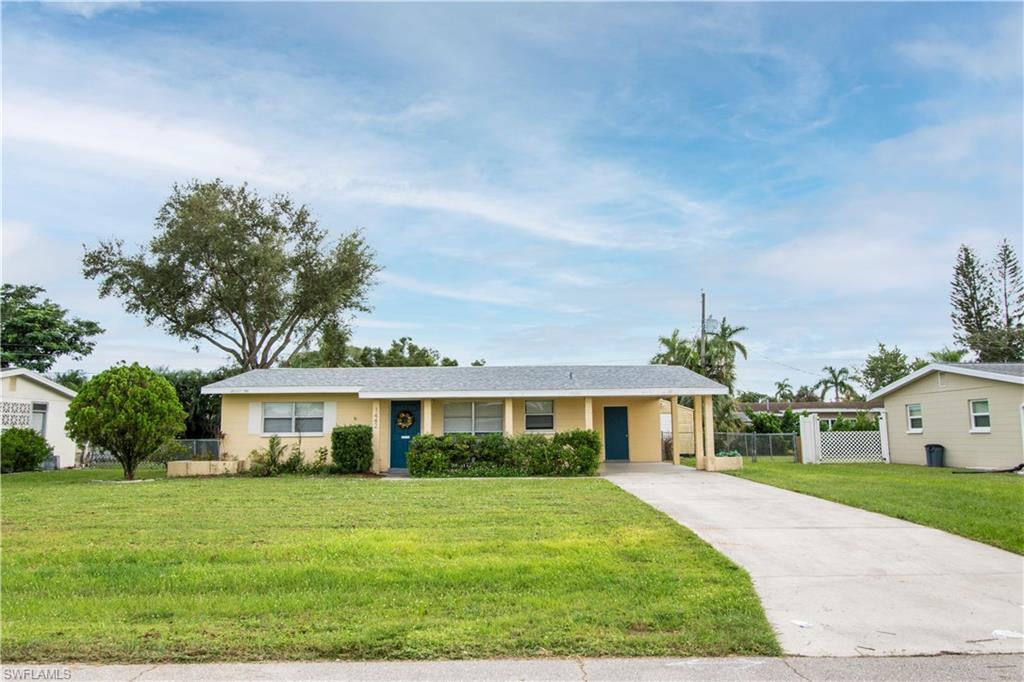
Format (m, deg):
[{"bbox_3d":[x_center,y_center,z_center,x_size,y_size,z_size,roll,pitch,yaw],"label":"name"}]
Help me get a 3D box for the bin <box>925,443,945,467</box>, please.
[{"bbox_3d":[13.753,3.730,22.198,0.570,0.710,0.560,-1,-7,0],"label":"bin"}]

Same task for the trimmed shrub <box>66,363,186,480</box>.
[{"bbox_3d":[-10.901,2.282,19.272,3.000,3.270,3.000,-1,-7,0],"label":"trimmed shrub"}]

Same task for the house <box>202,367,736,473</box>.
[{"bbox_3d":[-1.507,2.617,23.842,15.317,3.511,9.244,-1,-7,0],"label":"house"}]

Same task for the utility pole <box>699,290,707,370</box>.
[{"bbox_3d":[11.229,1.569,39.816,0.320,9.041,0.320,-1,-7,0],"label":"utility pole"}]

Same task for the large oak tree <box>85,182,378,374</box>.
[{"bbox_3d":[-14.360,-1.171,35.287,14.300,13.960,13.800,-1,-7,0],"label":"large oak tree"}]

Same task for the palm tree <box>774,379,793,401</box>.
[{"bbox_3d":[36.725,8.453,91.759,2.400,6.800,2.400,-1,-7,0],"label":"palm tree"}]

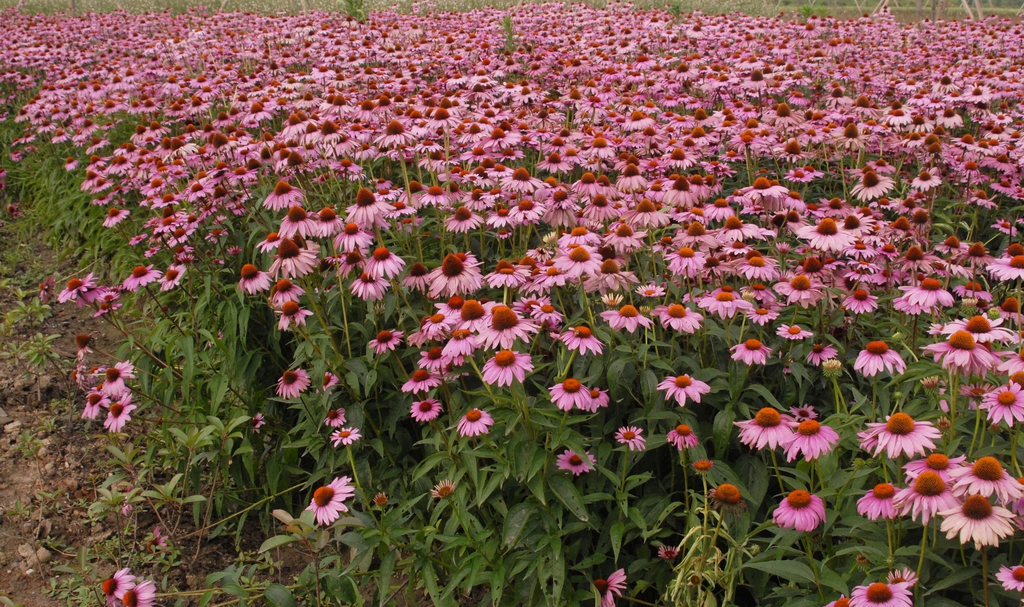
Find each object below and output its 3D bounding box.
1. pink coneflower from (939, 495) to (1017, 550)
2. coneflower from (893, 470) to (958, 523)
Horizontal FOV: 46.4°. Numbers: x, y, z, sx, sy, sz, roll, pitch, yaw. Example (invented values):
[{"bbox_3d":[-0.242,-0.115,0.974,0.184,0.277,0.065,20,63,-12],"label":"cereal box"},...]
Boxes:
[{"bbox_3d":[0.572,0.269,1.470,0.096,0.043,0.096,0,21,0],"label":"pink coneflower"},{"bbox_3d":[0.553,0.254,1.600,0.087,0.051,0.087,6,16,20],"label":"coneflower"}]

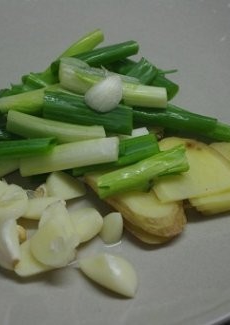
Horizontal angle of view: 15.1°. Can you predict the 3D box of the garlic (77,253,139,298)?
[{"bbox_3d":[-0.003,0.051,0.389,0.027,0.012,0.014,28,53,17],"label":"garlic"}]

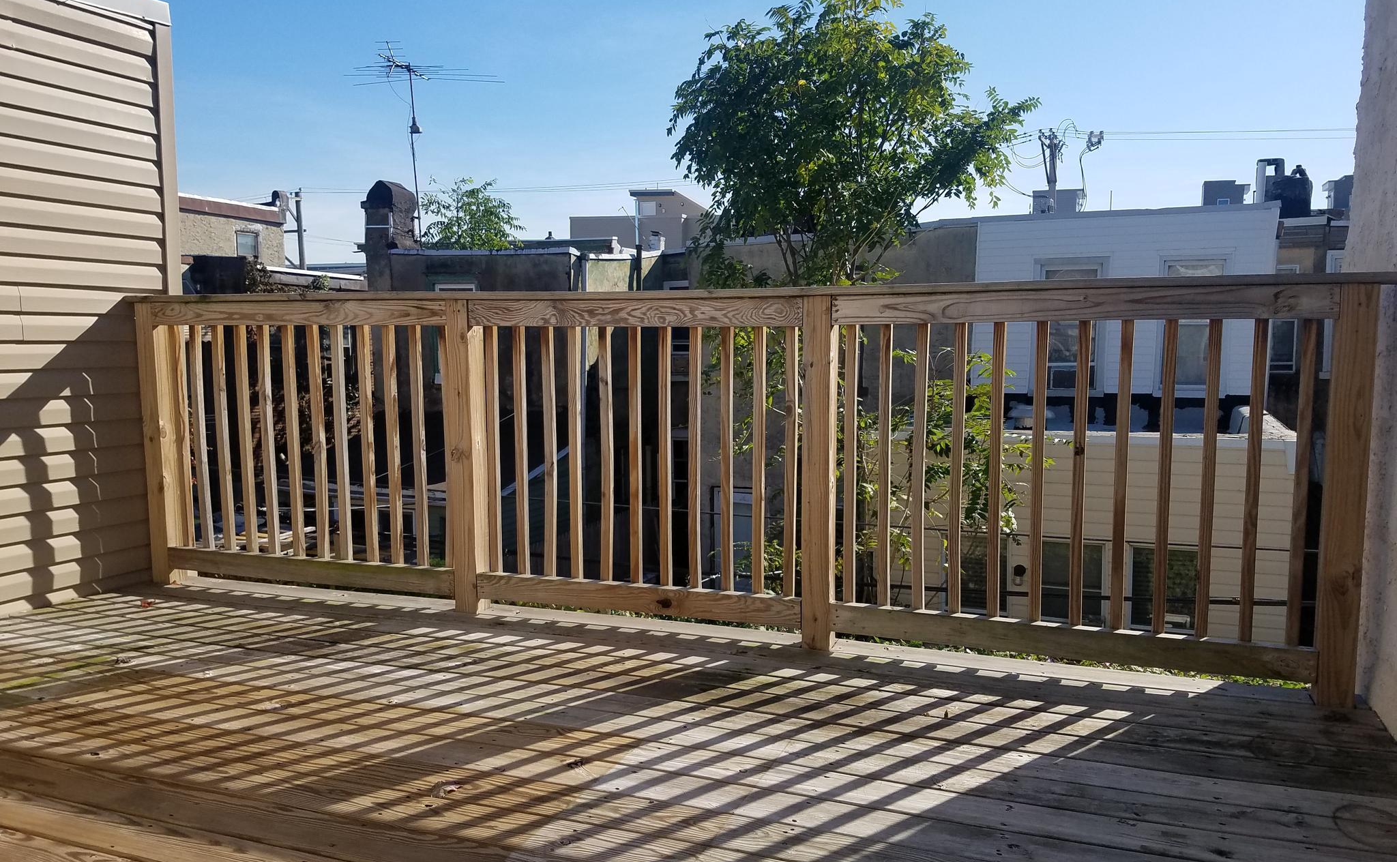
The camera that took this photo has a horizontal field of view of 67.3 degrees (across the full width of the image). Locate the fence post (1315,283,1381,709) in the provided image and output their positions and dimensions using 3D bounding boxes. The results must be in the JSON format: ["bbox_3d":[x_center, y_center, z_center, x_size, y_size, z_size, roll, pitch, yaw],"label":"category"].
[{"bbox_3d":[1.707,0.175,2.773,0.089,1.112,0.089,2,7,21],"label":"fence post"}]

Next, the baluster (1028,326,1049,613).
[{"bbox_3d":[0.987,0.121,3.049,0.034,0.944,0.034,2,7,21],"label":"baluster"}]

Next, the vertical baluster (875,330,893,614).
[{"bbox_3d":[0.567,0.107,3.206,0.034,0.944,0.034,2,7,21],"label":"vertical baluster"}]

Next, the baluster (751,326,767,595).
[{"bbox_3d":[0.194,0.096,3.346,0.034,0.944,0.034,2,7,21],"label":"baluster"}]

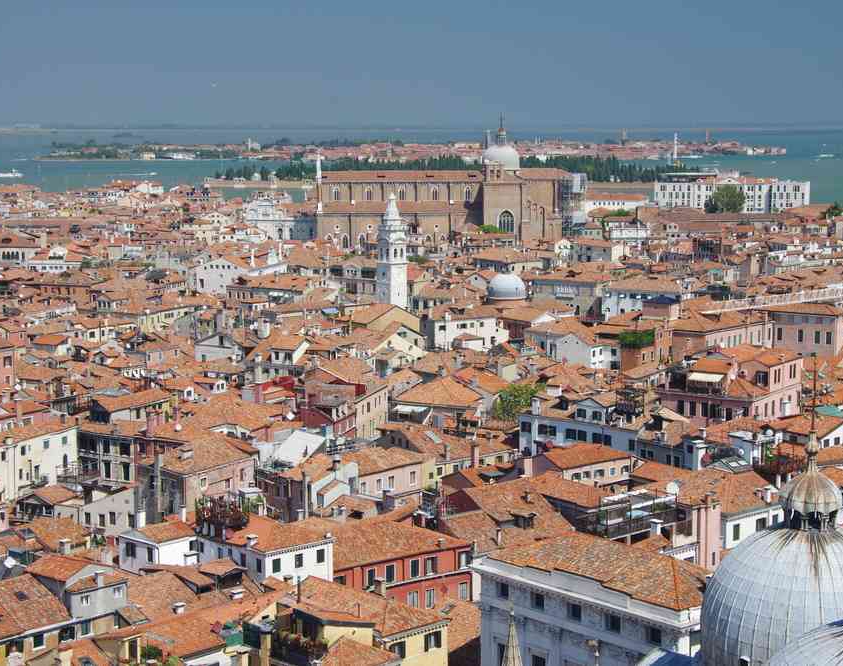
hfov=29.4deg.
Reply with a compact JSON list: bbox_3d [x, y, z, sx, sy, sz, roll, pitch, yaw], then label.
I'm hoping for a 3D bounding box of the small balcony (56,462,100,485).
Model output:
[{"bbox_3d":[-50.000,20.613,234.107,4.300,1.600,5.200,4,9,29],"label":"small balcony"}]

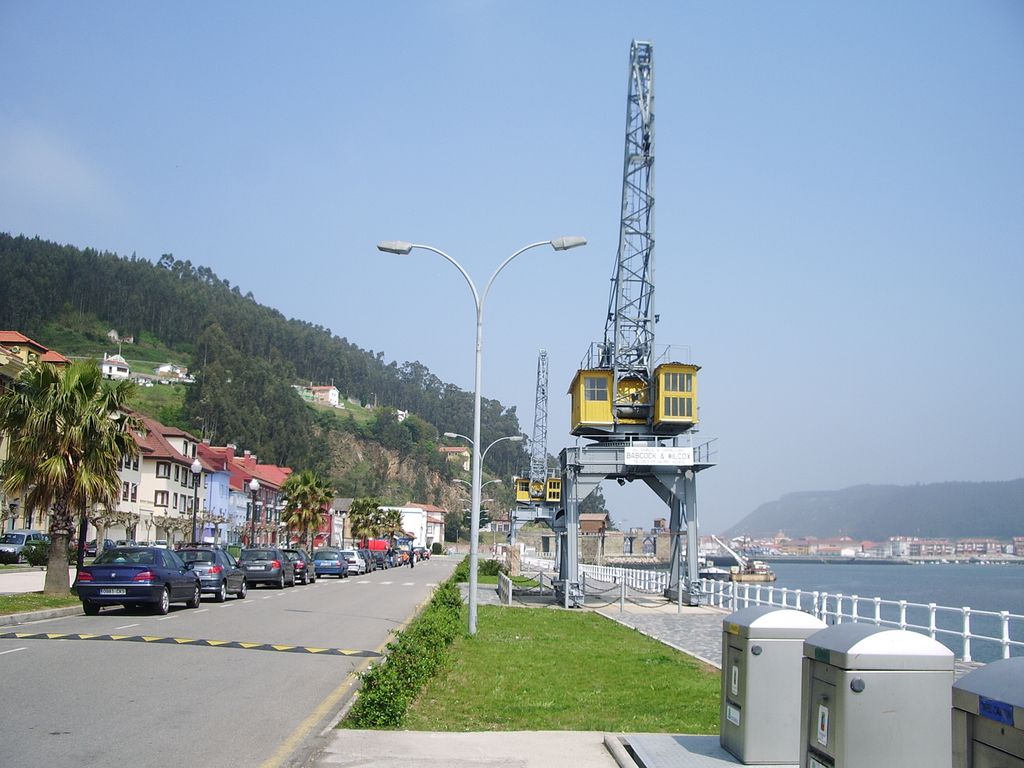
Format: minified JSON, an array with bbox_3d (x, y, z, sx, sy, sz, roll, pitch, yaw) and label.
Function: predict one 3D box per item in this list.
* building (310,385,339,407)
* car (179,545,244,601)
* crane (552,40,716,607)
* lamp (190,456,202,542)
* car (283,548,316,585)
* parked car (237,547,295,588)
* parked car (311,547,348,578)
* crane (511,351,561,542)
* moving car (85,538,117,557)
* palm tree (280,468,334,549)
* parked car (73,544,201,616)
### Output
[{"bbox_3d":[-76.758,5.049,425.000,9.000,7.900,8.000,-2,-10,17],"label":"building"},{"bbox_3d":[-8.537,5.348,29.177,1.666,1.442,3.867,1,-9,-2],"label":"car"},{"bbox_3d":[4.004,-1.660,37.517,5.000,18.900,7.400,1,-9,-2],"label":"crane"},{"bbox_3d":[-11.987,5.179,39.275,0.450,4.750,0.450,1,-9,-2],"label":"lamp"},{"bbox_3d":[-9.415,7.889,44.730,1.685,1.446,3.939,1,-9,-2],"label":"car"},{"bbox_3d":[-9.293,7.052,39.664,1.691,1.459,4.134,1,-9,-2],"label":"parked car"},{"bbox_3d":[-9.537,9.539,54.875,1.680,1.500,4.000,1,-9,-2],"label":"parked car"},{"bbox_3d":[2.174,6.908,89.686,4.800,18.700,7.200,1,-9,-2],"label":"crane"},{"bbox_3d":[-33.303,13.346,84.000,1.720,1.430,4.150,1,-9,-2],"label":"moving car"},{"bbox_3d":[-13.237,8.843,67.019,3.400,6.400,3.400,1,-9,-2],"label":"palm tree"},{"bbox_3d":[-8.287,4.449,23.590,1.766,1.411,4.601,1,-9,-2],"label":"parked car"}]

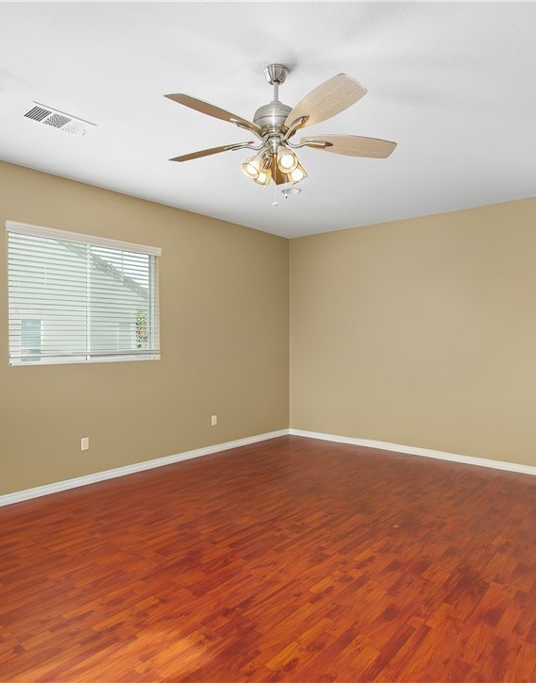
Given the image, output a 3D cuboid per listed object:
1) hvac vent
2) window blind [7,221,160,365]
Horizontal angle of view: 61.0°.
[{"bbox_3d":[-1.341,-1.410,2.918,0.233,0.018,0.402,1,1,40],"label":"hvac vent"},{"bbox_3d":[-1.605,-0.381,4.177,0.070,1.157,1.479,1,1,40],"label":"window blind"}]

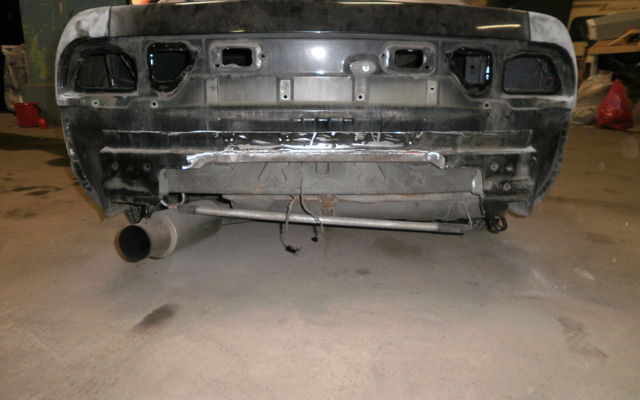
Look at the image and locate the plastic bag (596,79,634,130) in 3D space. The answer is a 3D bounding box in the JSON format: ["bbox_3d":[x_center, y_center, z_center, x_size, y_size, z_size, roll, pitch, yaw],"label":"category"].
[{"bbox_3d":[3.418,-1.111,5.561,0.400,0.560,0.380,10,19,30],"label":"plastic bag"}]

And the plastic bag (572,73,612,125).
[{"bbox_3d":[3.423,-1.283,6.084,0.560,0.600,0.480,9,18,28],"label":"plastic bag"}]

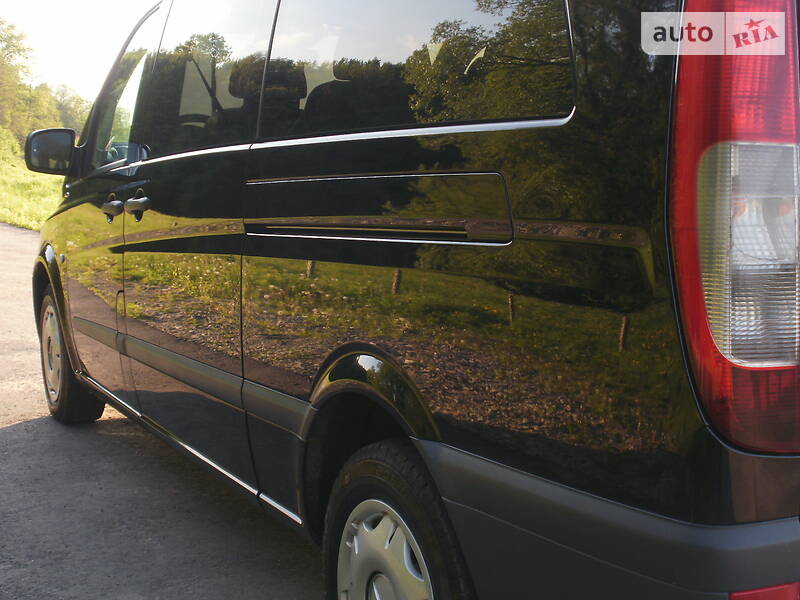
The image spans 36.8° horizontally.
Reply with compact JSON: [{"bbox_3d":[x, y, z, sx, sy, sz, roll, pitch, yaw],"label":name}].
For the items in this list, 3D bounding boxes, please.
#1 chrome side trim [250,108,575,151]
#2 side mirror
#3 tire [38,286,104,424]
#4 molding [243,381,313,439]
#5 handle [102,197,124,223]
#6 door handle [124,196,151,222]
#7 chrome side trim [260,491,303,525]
[{"bbox_3d":[-0.052,-0.331,2.407,0.035,0.046,1.262,-3,6,-29],"label":"chrome side trim"},{"bbox_3d":[-1.390,-0.588,4.780,0.205,0.185,0.115,-3,9,-27],"label":"side mirror"},{"bbox_3d":[-1.455,0.232,5.375,0.210,0.660,0.660,-3,9,-27],"label":"tire"},{"bbox_3d":[-0.290,0.253,2.842,0.038,0.095,0.390,-3,6,-27],"label":"molding"},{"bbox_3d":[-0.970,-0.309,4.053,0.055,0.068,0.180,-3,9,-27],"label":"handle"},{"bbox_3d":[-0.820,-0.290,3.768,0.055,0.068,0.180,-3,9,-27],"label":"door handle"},{"bbox_3d":[-0.294,0.507,2.933,0.016,0.022,0.279,-3,9,-27],"label":"chrome side trim"}]

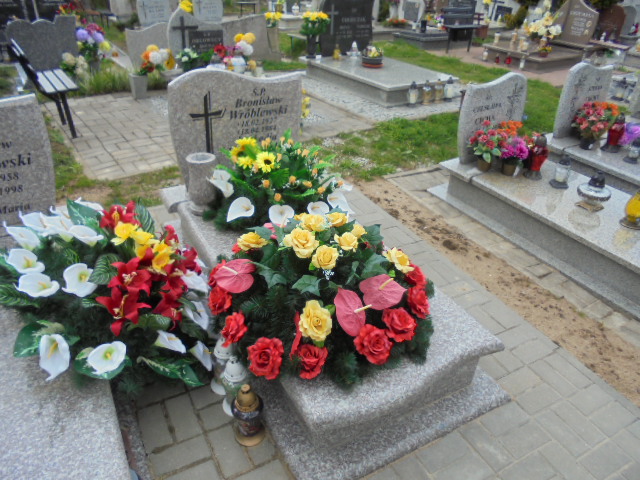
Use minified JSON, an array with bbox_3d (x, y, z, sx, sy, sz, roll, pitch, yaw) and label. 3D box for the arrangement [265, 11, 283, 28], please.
[{"bbox_3d":[-0.687,-3.257,7.100,0.240,0.240,0.220,-14,35,-25],"label":"arrangement"}]

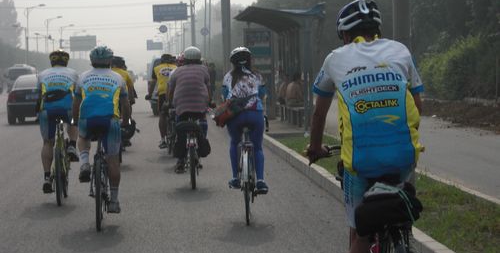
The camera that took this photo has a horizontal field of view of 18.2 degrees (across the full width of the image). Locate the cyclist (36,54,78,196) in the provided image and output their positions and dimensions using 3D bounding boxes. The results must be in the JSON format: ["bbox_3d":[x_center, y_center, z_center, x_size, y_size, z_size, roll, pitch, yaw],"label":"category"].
[{"bbox_3d":[-2.180,-0.057,17.650,0.460,1.600,0.850,-1,2,-3],"label":"cyclist"}]

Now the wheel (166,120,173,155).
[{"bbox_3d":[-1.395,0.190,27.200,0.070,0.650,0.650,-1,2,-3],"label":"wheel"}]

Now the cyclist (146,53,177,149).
[{"bbox_3d":[-1.510,-0.444,27.700,0.620,1.680,0.850,-1,2,-3],"label":"cyclist"}]

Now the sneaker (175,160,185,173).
[{"bbox_3d":[-0.887,0.511,19.700,0.110,0.130,0.280,-1,-8,-3],"label":"sneaker"}]

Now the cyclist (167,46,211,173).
[{"bbox_3d":[-0.780,-0.209,19.800,0.540,1.610,0.850,-1,2,-3],"label":"cyclist"}]

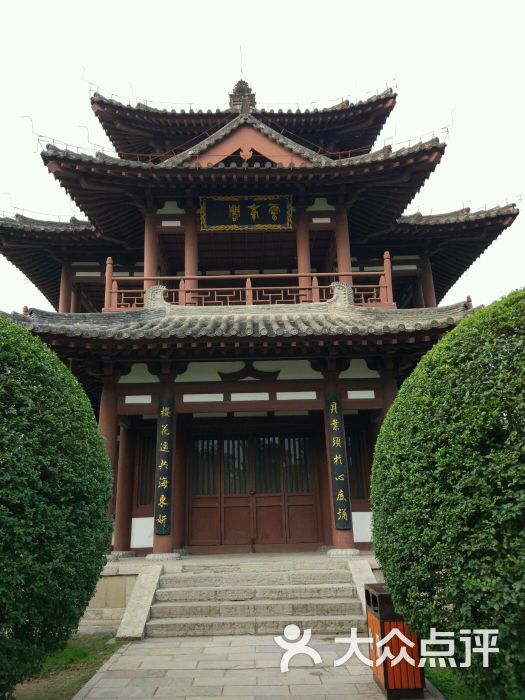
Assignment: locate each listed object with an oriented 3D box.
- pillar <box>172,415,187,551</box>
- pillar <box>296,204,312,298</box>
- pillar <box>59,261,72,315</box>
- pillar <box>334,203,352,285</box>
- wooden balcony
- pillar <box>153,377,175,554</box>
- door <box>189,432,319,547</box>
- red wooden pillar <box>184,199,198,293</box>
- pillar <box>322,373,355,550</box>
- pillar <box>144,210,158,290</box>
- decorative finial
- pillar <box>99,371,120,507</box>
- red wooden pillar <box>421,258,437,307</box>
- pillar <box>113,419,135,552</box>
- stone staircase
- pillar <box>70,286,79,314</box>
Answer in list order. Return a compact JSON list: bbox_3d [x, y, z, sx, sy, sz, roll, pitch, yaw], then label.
[{"bbox_3d":[-1.826,2.689,12.341,0.360,3.090,0.360,-1,-16,0],"label":"pillar"},{"bbox_3d":[0.985,-2.095,13.163,0.290,2.721,0.290,-1,-16,-1],"label":"pillar"},{"bbox_3d":[-5.561,-1.229,15.843,0.280,2.712,0.280,-1,-16,-1],"label":"pillar"},{"bbox_3d":[1.915,-2.128,13.178,0.290,2.762,0.290,-1,-16,-1],"label":"pillar"},{"bbox_3d":[-0.285,-1.466,12.252,6.242,1.287,0.250,-1,-16,-1],"label":"wooden balcony"},{"bbox_3d":[-1.903,2.193,11.131,0.370,3.380,0.370,-1,-16,0],"label":"pillar"},{"bbox_3d":[-0.174,2.694,11.011,2.519,2.166,0.120,-1,-16,-1],"label":"door"},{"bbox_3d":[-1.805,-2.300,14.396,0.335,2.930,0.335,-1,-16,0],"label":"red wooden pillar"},{"bbox_3d":[1.476,2.133,11.140,0.370,3.360,0.370,-1,-16,0],"label":"pillar"},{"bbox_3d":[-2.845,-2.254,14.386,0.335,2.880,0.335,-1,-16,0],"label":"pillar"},{"bbox_3d":[-0.725,-9.139,20.534,0.943,1.523,0.943,-1,-16,-1],"label":"decorative finial"},{"bbox_3d":[-3.063,2.231,11.123,0.370,3.350,0.370,-1,-16,0],"label":"pillar"},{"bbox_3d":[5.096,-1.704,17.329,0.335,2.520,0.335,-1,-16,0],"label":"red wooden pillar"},{"bbox_3d":[-2.971,2.712,12.337,0.360,3.090,0.360,-1,-16,0],"label":"pillar"},{"bbox_3d":[-0.077,3.496,8.121,2.840,0.772,1.600,-1,-16,-1],"label":"stone staircase"},{"bbox_3d":[-6.501,-1.087,19.549,0.312,3.260,0.312,-1,-17,-1],"label":"pillar"}]

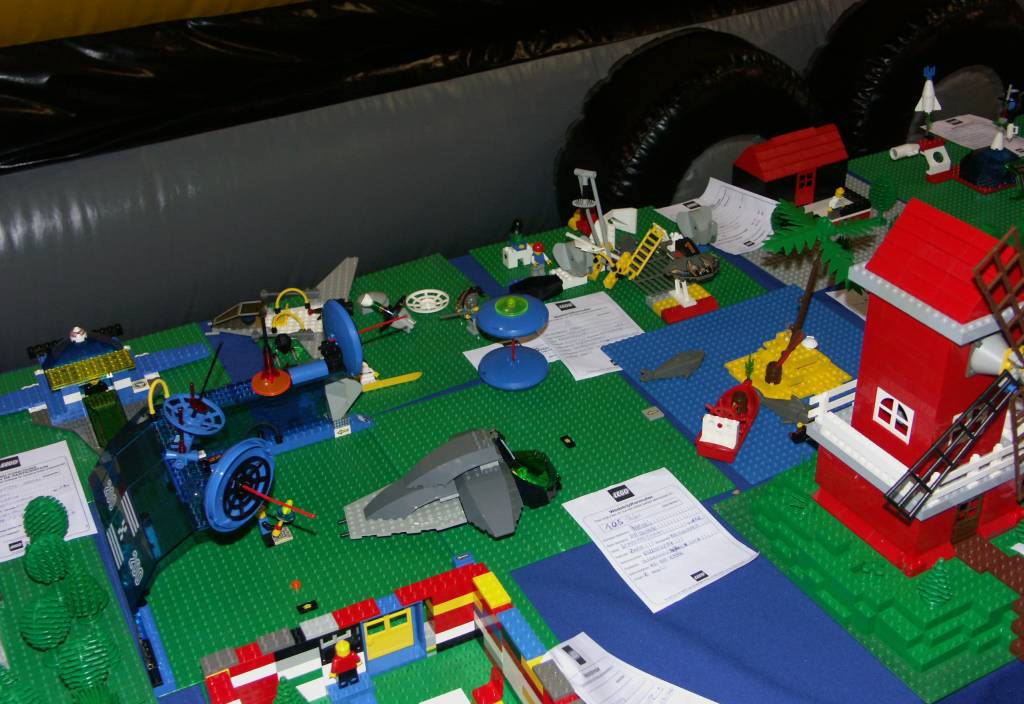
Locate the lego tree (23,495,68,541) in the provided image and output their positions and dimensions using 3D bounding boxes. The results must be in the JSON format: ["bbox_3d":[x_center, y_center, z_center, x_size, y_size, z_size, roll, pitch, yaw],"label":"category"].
[{"bbox_3d":[-0.383,0.149,1.003,0.035,0.059,0.035,-18,37,-23],"label":"lego tree"}]

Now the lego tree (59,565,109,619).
[{"bbox_3d":[-0.332,0.189,0.944,0.036,0.058,0.036,-16,36,-21],"label":"lego tree"}]

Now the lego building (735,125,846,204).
[{"bbox_3d":[0.349,-0.234,1.521,0.133,0.085,0.064,-20,37,-25],"label":"lego building"}]

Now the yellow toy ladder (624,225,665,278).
[{"bbox_3d":[0.152,-0.114,1.376,0.008,0.064,0.020,21,13,-44],"label":"yellow toy ladder"}]

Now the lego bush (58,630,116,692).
[{"bbox_3d":[-0.308,0.228,0.883,0.038,0.059,0.038,-18,37,-23],"label":"lego bush"}]

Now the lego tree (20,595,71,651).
[{"bbox_3d":[-0.350,0.209,0.913,0.035,0.059,0.035,-18,37,-23],"label":"lego tree"}]

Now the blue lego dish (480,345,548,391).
[{"bbox_3d":[0.002,0.010,1.233,0.073,0.018,0.073,-1,34,1],"label":"blue lego dish"}]

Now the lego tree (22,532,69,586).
[{"bbox_3d":[-0.371,0.170,0.972,0.034,0.059,0.034,-18,37,-23],"label":"lego tree"}]

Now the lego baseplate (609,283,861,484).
[{"bbox_3d":[0.267,0.021,1.227,0.256,0.005,0.256,-18,37,-23],"label":"lego baseplate"}]

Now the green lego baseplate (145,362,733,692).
[{"bbox_3d":[-0.087,0.126,1.082,0.513,0.007,0.256,-16,36,-21],"label":"green lego baseplate"}]

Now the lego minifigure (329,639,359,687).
[{"bbox_3d":[-0.119,0.225,0.874,0.024,0.040,0.015,-16,36,-21],"label":"lego minifigure"}]

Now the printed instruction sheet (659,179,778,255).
[{"bbox_3d":[0.254,-0.172,1.476,0.092,0.042,0.148,-19,37,-24],"label":"printed instruction sheet"}]

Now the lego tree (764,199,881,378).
[{"bbox_3d":[0.297,-0.063,1.189,0.135,0.165,0.128,-16,36,-21],"label":"lego tree"}]

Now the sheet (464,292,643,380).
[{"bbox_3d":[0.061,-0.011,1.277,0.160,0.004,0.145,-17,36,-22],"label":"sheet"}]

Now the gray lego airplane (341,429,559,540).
[{"bbox_3d":[-0.054,0.118,1.040,0.195,0.060,0.106,-15,36,-20],"label":"gray lego airplane"}]

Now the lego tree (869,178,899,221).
[{"bbox_3d":[0.452,-0.185,1.476,0.035,0.059,0.035,-18,37,-23],"label":"lego tree"}]

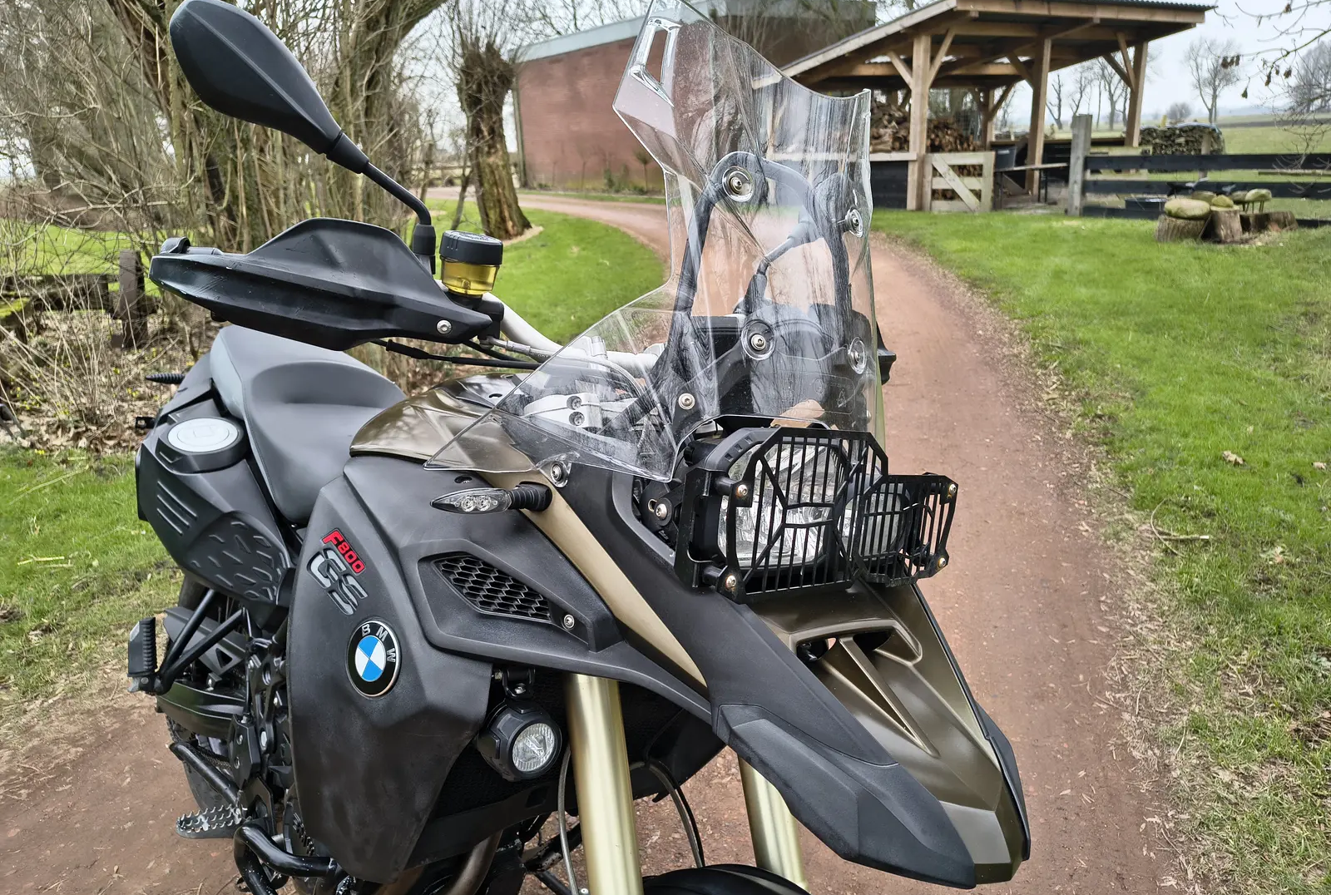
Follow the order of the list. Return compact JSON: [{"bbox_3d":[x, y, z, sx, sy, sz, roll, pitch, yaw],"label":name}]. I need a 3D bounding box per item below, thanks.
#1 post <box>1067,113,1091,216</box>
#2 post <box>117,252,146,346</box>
[{"bbox_3d":[6.379,-4.367,14.224,0.150,1.480,0.190,-10,20,-22],"label":"post"},{"bbox_3d":[-3.988,-1.107,6.893,0.115,0.740,0.105,-7,22,-32],"label":"post"}]

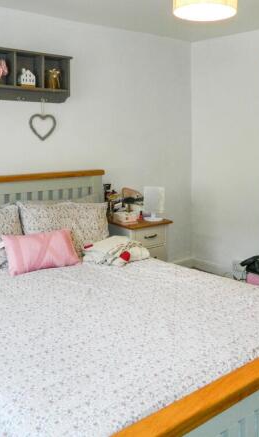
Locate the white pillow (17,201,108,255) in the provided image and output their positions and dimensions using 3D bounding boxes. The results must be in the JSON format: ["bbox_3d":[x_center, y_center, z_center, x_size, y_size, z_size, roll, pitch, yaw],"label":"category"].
[{"bbox_3d":[-0.472,0.054,3.145,0.680,0.380,0.150,-7,-5,-38],"label":"white pillow"}]

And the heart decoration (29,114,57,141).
[{"bbox_3d":[-0.655,-0.689,3.190,0.212,0.190,0.025,-7,12,-38],"label":"heart decoration"}]

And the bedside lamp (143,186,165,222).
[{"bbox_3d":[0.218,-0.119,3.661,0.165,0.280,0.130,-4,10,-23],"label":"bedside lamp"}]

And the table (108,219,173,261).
[{"bbox_3d":[0.074,0.341,3.669,0.450,0.620,0.400,-7,12,-38],"label":"table"}]

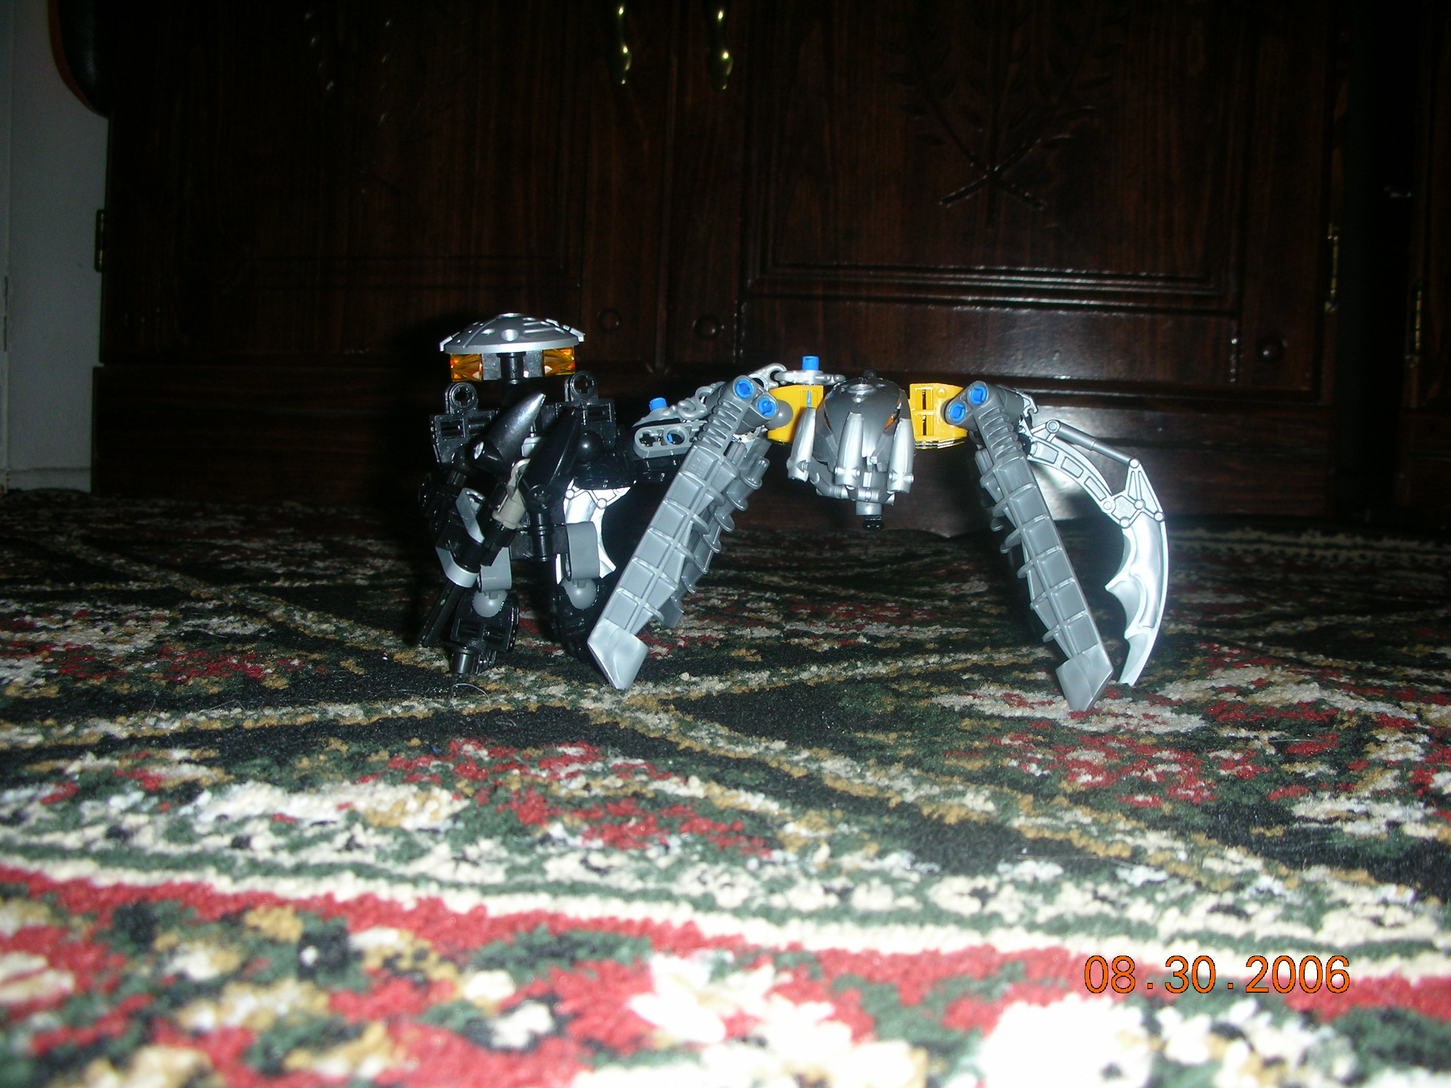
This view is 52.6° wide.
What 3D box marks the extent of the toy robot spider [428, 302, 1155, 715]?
[{"bbox_3d":[0.024,-0.013,0.429,0.211,0.096,0.136,3,4,5],"label":"toy robot spider"}]

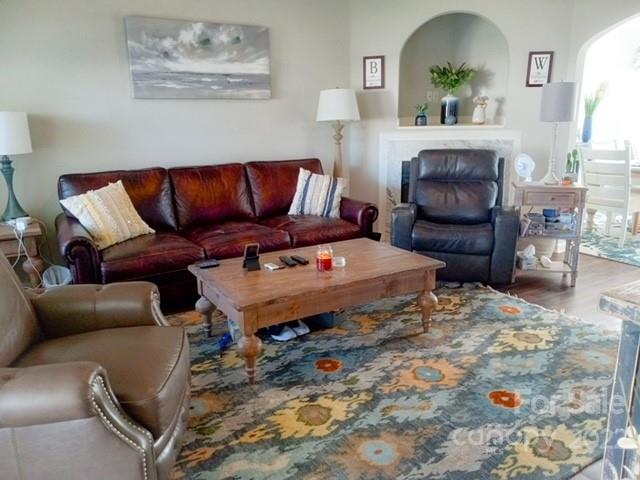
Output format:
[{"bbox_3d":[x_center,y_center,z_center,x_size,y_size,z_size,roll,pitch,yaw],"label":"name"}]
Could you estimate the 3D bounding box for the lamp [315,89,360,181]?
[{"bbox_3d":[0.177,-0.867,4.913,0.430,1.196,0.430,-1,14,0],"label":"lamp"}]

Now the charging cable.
[{"bbox_3d":[-1.946,0.101,3.292,0.200,0.481,0.160,-9,17,-30],"label":"charging cable"}]

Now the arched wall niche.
[{"bbox_3d":[1.323,-1.677,4.989,1.020,1.053,0.340,2,15,12],"label":"arched wall niche"}]

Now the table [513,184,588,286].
[{"bbox_3d":[1.776,-0.051,3.966,0.500,0.768,0.360,3,15,14],"label":"table"}]

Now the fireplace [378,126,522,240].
[{"bbox_3d":[1.286,-0.550,5.109,1.390,1.180,0.200,2,15,12],"label":"fireplace"}]

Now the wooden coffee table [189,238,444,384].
[{"bbox_3d":[-0.013,0.373,3.047,1.319,0.446,0.803,-9,17,-30],"label":"wooden coffee table"}]

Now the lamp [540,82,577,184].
[{"bbox_3d":[1.840,-0.818,3.864,0.285,0.767,0.285,3,15,14],"label":"lamp"}]

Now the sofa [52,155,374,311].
[{"bbox_3d":[-0.766,-0.107,4.042,2.365,0.900,0.950,-9,16,-28],"label":"sofa"}]

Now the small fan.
[{"bbox_3d":[1.638,-0.576,3.987,0.175,0.242,0.120,12,19,40],"label":"small fan"}]

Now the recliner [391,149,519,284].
[{"bbox_3d":[1.133,-0.265,4.345,0.930,1.010,0.950,2,15,10],"label":"recliner"}]

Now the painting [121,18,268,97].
[{"bbox_3d":[-0.976,-1.522,4.250,1.220,0.616,0.040,-9,17,-30],"label":"painting"}]

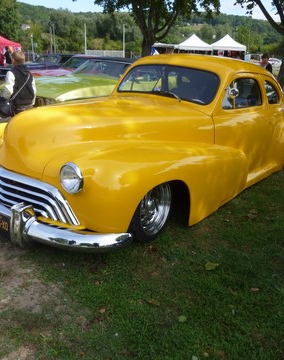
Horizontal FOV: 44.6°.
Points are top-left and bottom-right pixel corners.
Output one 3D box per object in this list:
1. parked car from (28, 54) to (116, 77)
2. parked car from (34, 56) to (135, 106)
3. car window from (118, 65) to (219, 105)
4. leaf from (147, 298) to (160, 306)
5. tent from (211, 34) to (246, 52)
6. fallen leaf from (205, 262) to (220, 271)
[{"bbox_3d":[-1.620,-3.771,12.625,1.900,1.350,4.950,17,25,38],"label":"parked car"},{"bbox_3d":[-0.211,-1.838,7.355,1.930,1.350,5.100,17,25,38],"label":"parked car"},{"bbox_3d":[0.214,-1.031,3.646,1.200,0.340,0.340,17,25,38],"label":"car window"},{"bbox_3d":[0.067,0.718,2.033,0.085,0.020,0.060,17,25,38],"label":"leaf"},{"bbox_3d":[7.247,-10.278,29.102,3.000,3.400,3.000,3,19,5],"label":"tent"},{"bbox_3d":[0.489,0.600,2.407,0.100,0.020,0.080,2,19,0],"label":"fallen leaf"}]

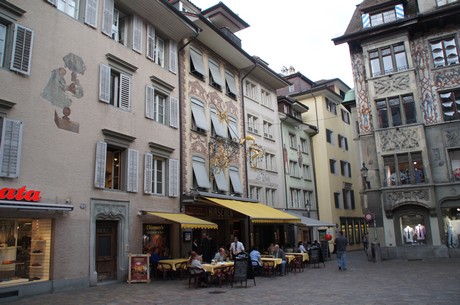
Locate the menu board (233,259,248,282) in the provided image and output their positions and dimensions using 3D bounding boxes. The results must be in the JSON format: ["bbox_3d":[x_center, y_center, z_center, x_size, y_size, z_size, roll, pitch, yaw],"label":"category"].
[{"bbox_3d":[0.454,4.166,12.300,0.560,1.180,0.500,-8,-14,23],"label":"menu board"}]

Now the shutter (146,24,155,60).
[{"bbox_3d":[-4.374,-6.124,19.256,0.060,2.107,0.583,-11,-16,30],"label":"shutter"}]

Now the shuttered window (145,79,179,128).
[{"bbox_3d":[-3.764,-2.514,19.265,0.200,1.893,2.622,-11,-16,30],"label":"shuttered window"}]

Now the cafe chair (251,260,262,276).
[{"bbox_3d":[1.194,5.271,15.821,0.520,0.780,0.520,-12,-17,34],"label":"cafe chair"}]

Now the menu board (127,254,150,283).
[{"bbox_3d":[-3.809,4.900,14.639,0.780,1.150,0.450,-4,-13,7],"label":"menu board"}]

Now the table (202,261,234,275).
[{"bbox_3d":[-0.501,4.867,13.798,0.850,0.730,1.350,-14,-18,38],"label":"table"}]

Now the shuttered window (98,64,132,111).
[{"bbox_3d":[-5.499,-3.107,16.554,0.200,1.884,1.884,-11,-16,30],"label":"shuttered window"}]

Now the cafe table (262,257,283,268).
[{"bbox_3d":[1.844,5.261,15.789,0.950,0.730,0.850,-11,-16,30],"label":"cafe table"}]

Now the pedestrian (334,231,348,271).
[{"bbox_3d":[5.474,4.842,16.982,0.560,1.800,0.420,-6,-14,13],"label":"pedestrian"}]

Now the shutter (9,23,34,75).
[{"bbox_3d":[-7.660,-3.825,12.797,0.060,1.860,0.690,-10,-15,29],"label":"shutter"}]

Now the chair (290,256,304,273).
[{"bbox_3d":[3.313,5.462,16.955,0.500,0.780,0.500,1,-14,-15],"label":"chair"}]

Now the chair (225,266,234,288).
[{"bbox_3d":[0.021,4.557,12.739,0.520,0.780,0.520,-14,-18,39],"label":"chair"}]

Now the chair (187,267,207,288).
[{"bbox_3d":[-1.198,4.658,12.941,0.540,0.780,0.540,9,-18,-39],"label":"chair"}]

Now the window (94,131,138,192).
[{"bbox_3d":[-5.125,0.460,15.976,0.250,2.700,2.500,-10,-15,29],"label":"window"}]

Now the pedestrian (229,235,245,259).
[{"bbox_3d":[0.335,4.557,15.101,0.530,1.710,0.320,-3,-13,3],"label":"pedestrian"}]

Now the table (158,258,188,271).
[{"bbox_3d":[-2.556,5.453,16.107,0.950,0.750,1.100,-12,-17,35],"label":"table"}]

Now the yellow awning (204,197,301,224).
[{"bbox_3d":[1.779,3.962,23.250,3.270,1.640,7.537,-10,-15,30],"label":"yellow awning"}]

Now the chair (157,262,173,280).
[{"bbox_3d":[-2.852,5.171,15.099,0.500,0.760,0.520,-9,-15,26],"label":"chair"}]

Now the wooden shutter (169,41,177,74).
[{"bbox_3d":[-3.417,-5.697,20.839,0.060,2.000,0.660,-10,-15,29],"label":"wooden shutter"}]

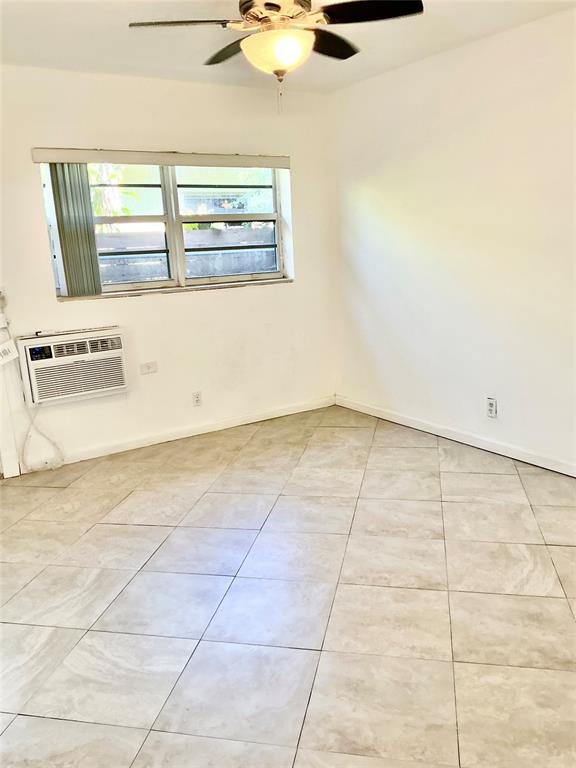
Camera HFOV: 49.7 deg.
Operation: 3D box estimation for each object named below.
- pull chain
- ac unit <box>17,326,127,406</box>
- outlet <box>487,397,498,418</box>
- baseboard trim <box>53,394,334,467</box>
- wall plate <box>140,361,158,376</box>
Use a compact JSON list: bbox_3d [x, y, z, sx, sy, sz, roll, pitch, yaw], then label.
[{"bbox_3d":[-0.030,-1.134,2.455,0.020,0.129,0.020,-3,13,1],"label":"pull chain"},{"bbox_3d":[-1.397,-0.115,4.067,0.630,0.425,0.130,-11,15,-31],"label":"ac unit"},{"bbox_3d":[1.307,0.158,3.982,0.010,0.117,0.071,-11,15,-31],"label":"outlet"},{"bbox_3d":[-0.551,0.324,4.775,2.369,0.091,0.016,-11,15,-31],"label":"baseboard trim"},{"bbox_3d":[-1.006,-0.112,4.508,0.121,0.077,0.010,-11,15,-32],"label":"wall plate"}]

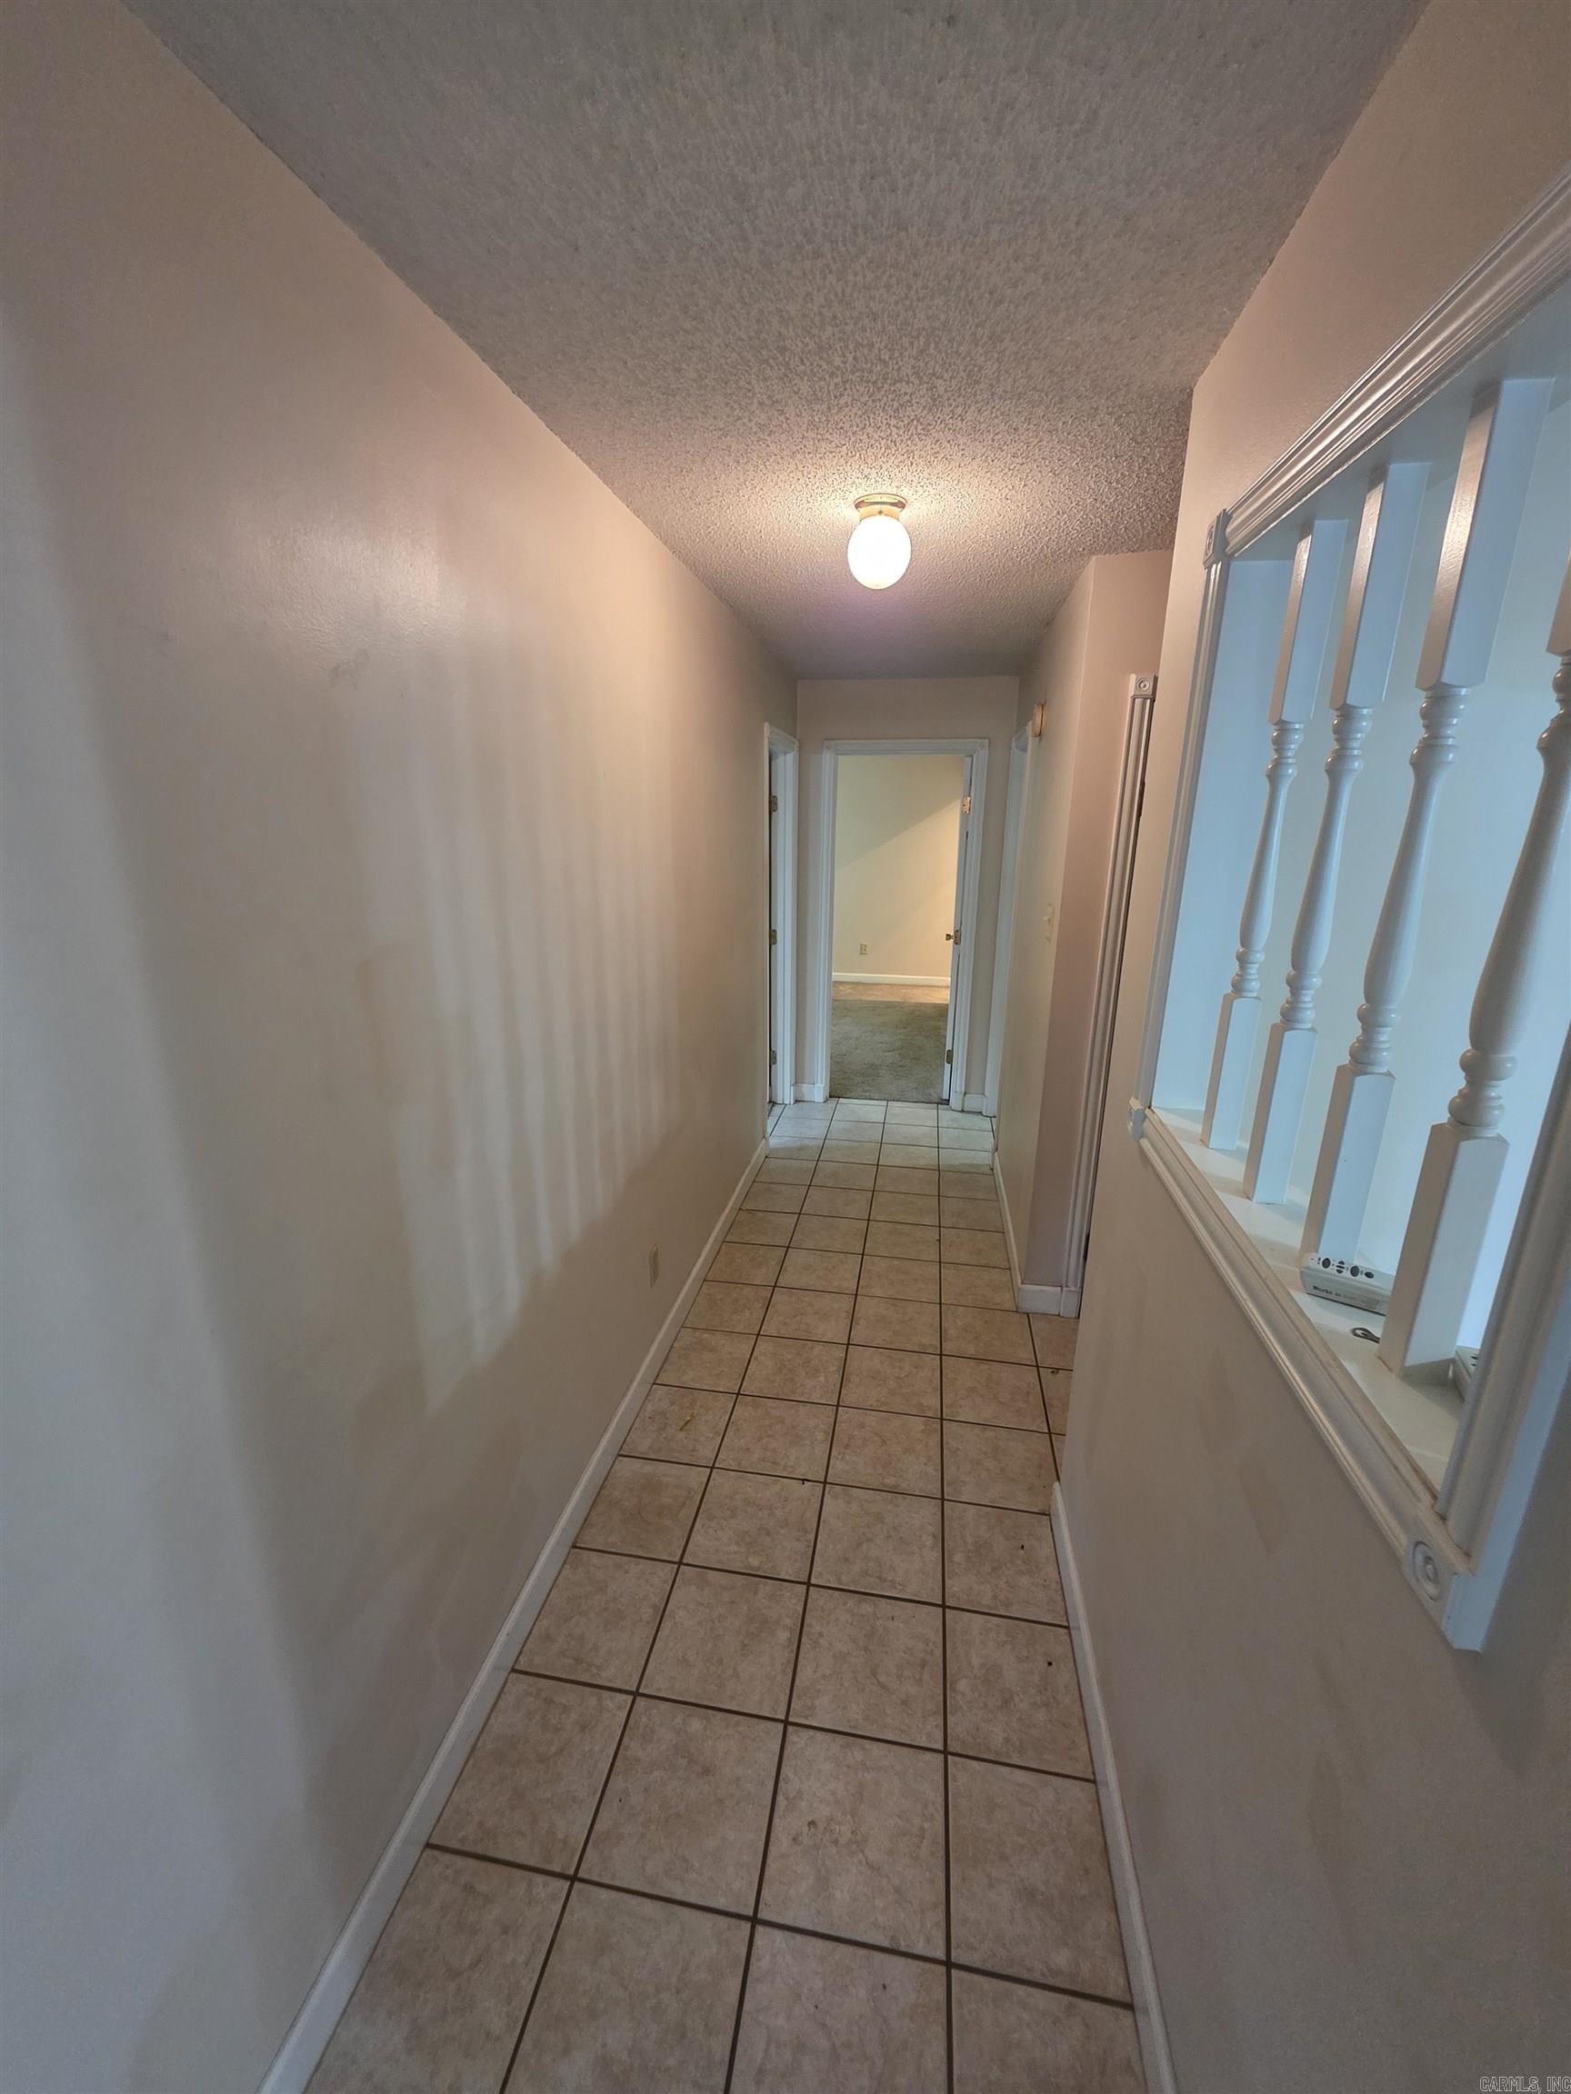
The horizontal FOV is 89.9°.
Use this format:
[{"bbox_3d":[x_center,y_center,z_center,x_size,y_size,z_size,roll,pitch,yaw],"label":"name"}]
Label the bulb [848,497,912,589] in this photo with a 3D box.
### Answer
[{"bbox_3d":[0.232,-1.228,1.922,0.153,0.185,0.153,3,16,10],"label":"bulb"}]

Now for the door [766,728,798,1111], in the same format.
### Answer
[{"bbox_3d":[-0.059,-0.550,4.310,0.110,2.070,0.800,3,16,10],"label":"door"}]

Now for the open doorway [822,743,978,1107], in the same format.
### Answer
[{"bbox_3d":[0.661,-0.642,4.635,0.810,2.070,0.140,3,16,10],"label":"open doorway"}]

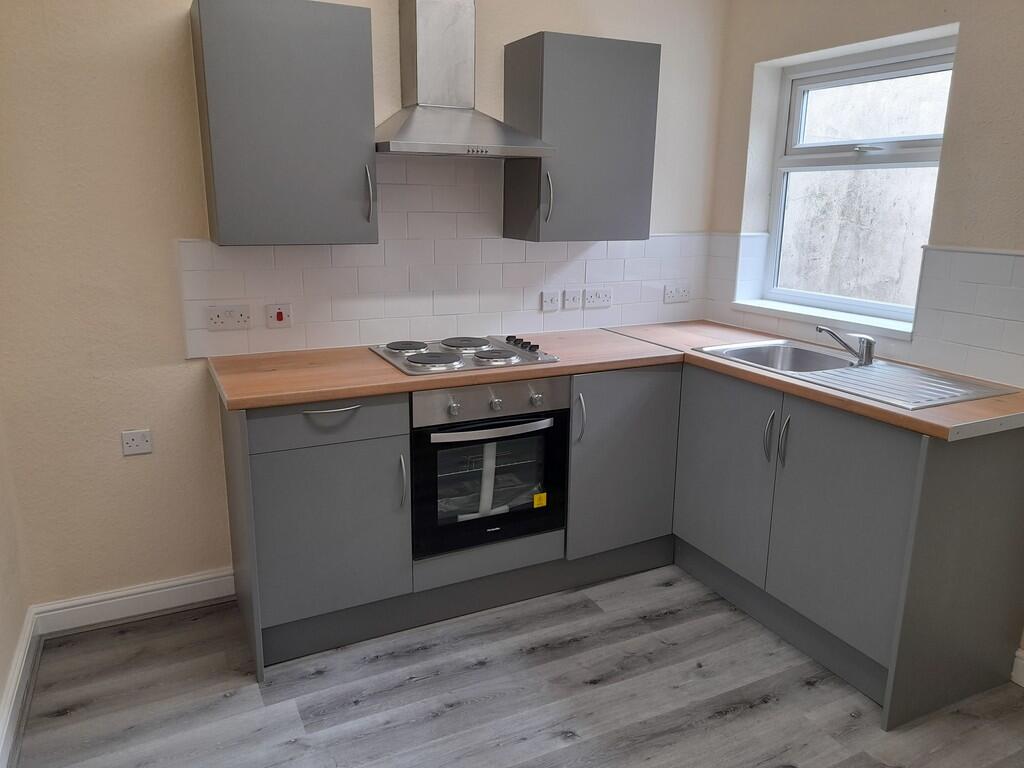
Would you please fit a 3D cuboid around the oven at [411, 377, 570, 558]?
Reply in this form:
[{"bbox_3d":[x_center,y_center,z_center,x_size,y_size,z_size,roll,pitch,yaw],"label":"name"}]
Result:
[{"bbox_3d":[-0.174,0.222,2.773,0.595,0.595,0.566,-6,15,-25],"label":"oven"}]

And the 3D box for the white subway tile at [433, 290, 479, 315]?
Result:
[{"bbox_3d":[-0.224,-0.333,2.996,0.200,0.100,0.010,-6,15,-26],"label":"white subway tile"}]

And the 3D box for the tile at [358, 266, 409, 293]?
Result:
[{"bbox_3d":[-0.491,-0.402,2.842,0.200,0.100,0.010,-6,15,-26],"label":"tile"}]

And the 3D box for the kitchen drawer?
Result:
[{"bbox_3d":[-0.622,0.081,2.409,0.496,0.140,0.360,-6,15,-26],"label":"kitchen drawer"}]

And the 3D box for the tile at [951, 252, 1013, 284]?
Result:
[{"bbox_3d":[1.516,-0.372,2.385,0.010,0.098,0.200,-6,15,-26],"label":"tile"}]

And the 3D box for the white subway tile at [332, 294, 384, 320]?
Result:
[{"bbox_3d":[-0.582,-0.294,2.812,0.200,0.098,0.010,-6,15,-26],"label":"white subway tile"}]

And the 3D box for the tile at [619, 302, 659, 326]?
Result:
[{"bbox_3d":[0.589,-0.322,3.414,0.200,0.100,0.010,-6,15,-26],"label":"tile"}]

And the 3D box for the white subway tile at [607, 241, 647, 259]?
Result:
[{"bbox_3d":[0.506,-0.604,3.289,0.200,0.100,0.010,-6,16,-26],"label":"white subway tile"}]

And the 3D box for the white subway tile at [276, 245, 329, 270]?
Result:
[{"bbox_3d":[-0.759,-0.471,2.689,0.200,0.100,0.010,-6,15,-26],"label":"white subway tile"}]

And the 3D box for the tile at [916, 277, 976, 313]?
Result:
[{"bbox_3d":[1.463,-0.293,2.485,0.010,0.099,0.196,-6,15,-25],"label":"tile"}]

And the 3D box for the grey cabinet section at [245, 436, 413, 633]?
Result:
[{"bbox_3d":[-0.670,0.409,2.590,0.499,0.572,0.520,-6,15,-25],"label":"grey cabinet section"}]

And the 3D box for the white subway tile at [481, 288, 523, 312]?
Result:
[{"bbox_3d":[-0.042,-0.353,3.089,0.200,0.100,0.009,-6,17,-25],"label":"white subway tile"}]

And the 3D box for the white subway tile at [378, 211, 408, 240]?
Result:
[{"bbox_3d":[-0.490,-0.596,2.786,0.200,0.099,0.010,-6,15,-26],"label":"white subway tile"}]

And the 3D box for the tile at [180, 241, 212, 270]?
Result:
[{"bbox_3d":[-1.081,-0.437,2.533,0.105,0.100,0.010,-6,15,-26],"label":"tile"}]

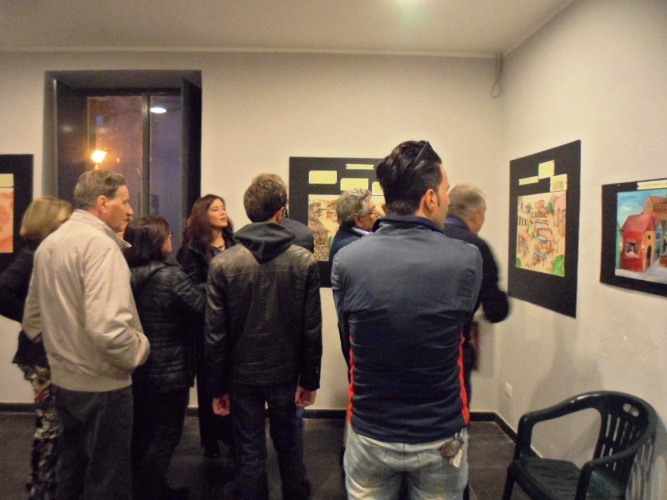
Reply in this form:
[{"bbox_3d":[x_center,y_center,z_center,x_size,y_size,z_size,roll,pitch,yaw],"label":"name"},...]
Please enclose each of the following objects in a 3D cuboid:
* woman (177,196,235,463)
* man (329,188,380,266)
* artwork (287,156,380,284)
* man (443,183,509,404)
[{"bbox_3d":[-0.816,0.484,3.259,0.440,1.684,0.310,-1,3,-34],"label":"woman"},{"bbox_3d":[0.162,0.527,2.619,0.320,1.689,0.460,-1,3,-34],"label":"man"},{"bbox_3d":[0.136,-0.203,3.805,0.940,0.987,0.025,1,3,-1],"label":"artwork"},{"bbox_3d":[0.596,0.534,2.460,0.530,1.703,0.400,3,3,37],"label":"man"}]

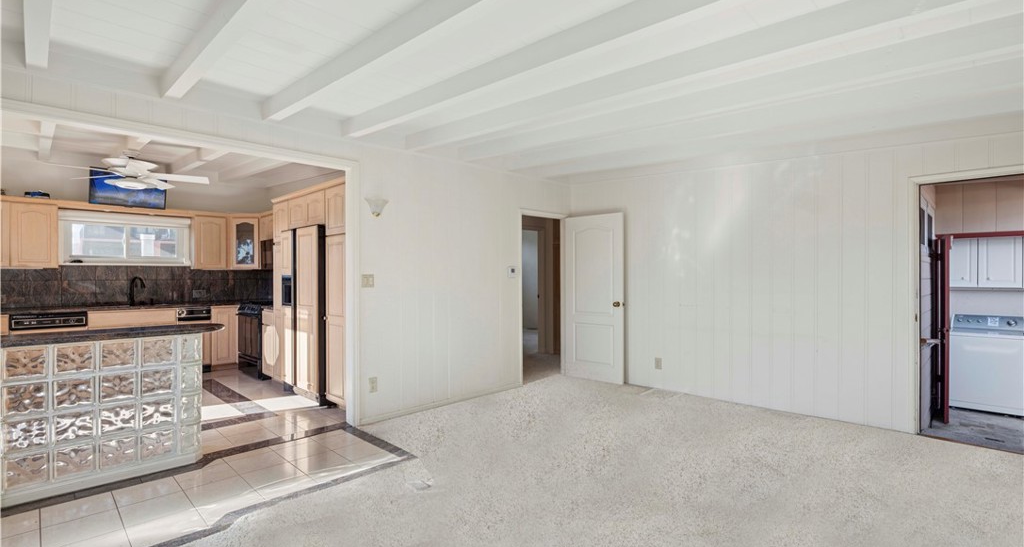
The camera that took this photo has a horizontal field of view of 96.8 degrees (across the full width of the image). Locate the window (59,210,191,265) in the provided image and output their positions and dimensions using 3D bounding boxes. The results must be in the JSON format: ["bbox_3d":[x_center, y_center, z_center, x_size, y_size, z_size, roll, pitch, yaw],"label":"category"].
[{"bbox_3d":[-5.031,-0.435,5.989,0.120,0.680,1.320,0,0,44],"label":"window"}]

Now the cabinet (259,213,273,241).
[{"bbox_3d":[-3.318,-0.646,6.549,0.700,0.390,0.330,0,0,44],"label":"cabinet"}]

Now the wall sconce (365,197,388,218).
[{"bbox_3d":[-1.193,-0.581,4.005,0.130,0.175,0.200,0,0,44],"label":"wall sconce"}]

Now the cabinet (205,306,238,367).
[{"bbox_3d":[-4.171,0.880,6.469,0.580,0.820,0.380,0,0,44],"label":"cabinet"}]

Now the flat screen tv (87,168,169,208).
[{"bbox_3d":[-4.766,-1.045,5.676,0.070,0.430,0.735,15,10,43],"label":"flat screen tv"}]

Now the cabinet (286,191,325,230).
[{"bbox_3d":[-1.987,-0.666,5.049,1.000,0.390,0.600,0,0,44],"label":"cabinet"}]

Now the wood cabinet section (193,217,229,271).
[{"bbox_3d":[-4.231,-0.429,6.351,0.320,0.763,0.390,0,0,43],"label":"wood cabinet section"}]

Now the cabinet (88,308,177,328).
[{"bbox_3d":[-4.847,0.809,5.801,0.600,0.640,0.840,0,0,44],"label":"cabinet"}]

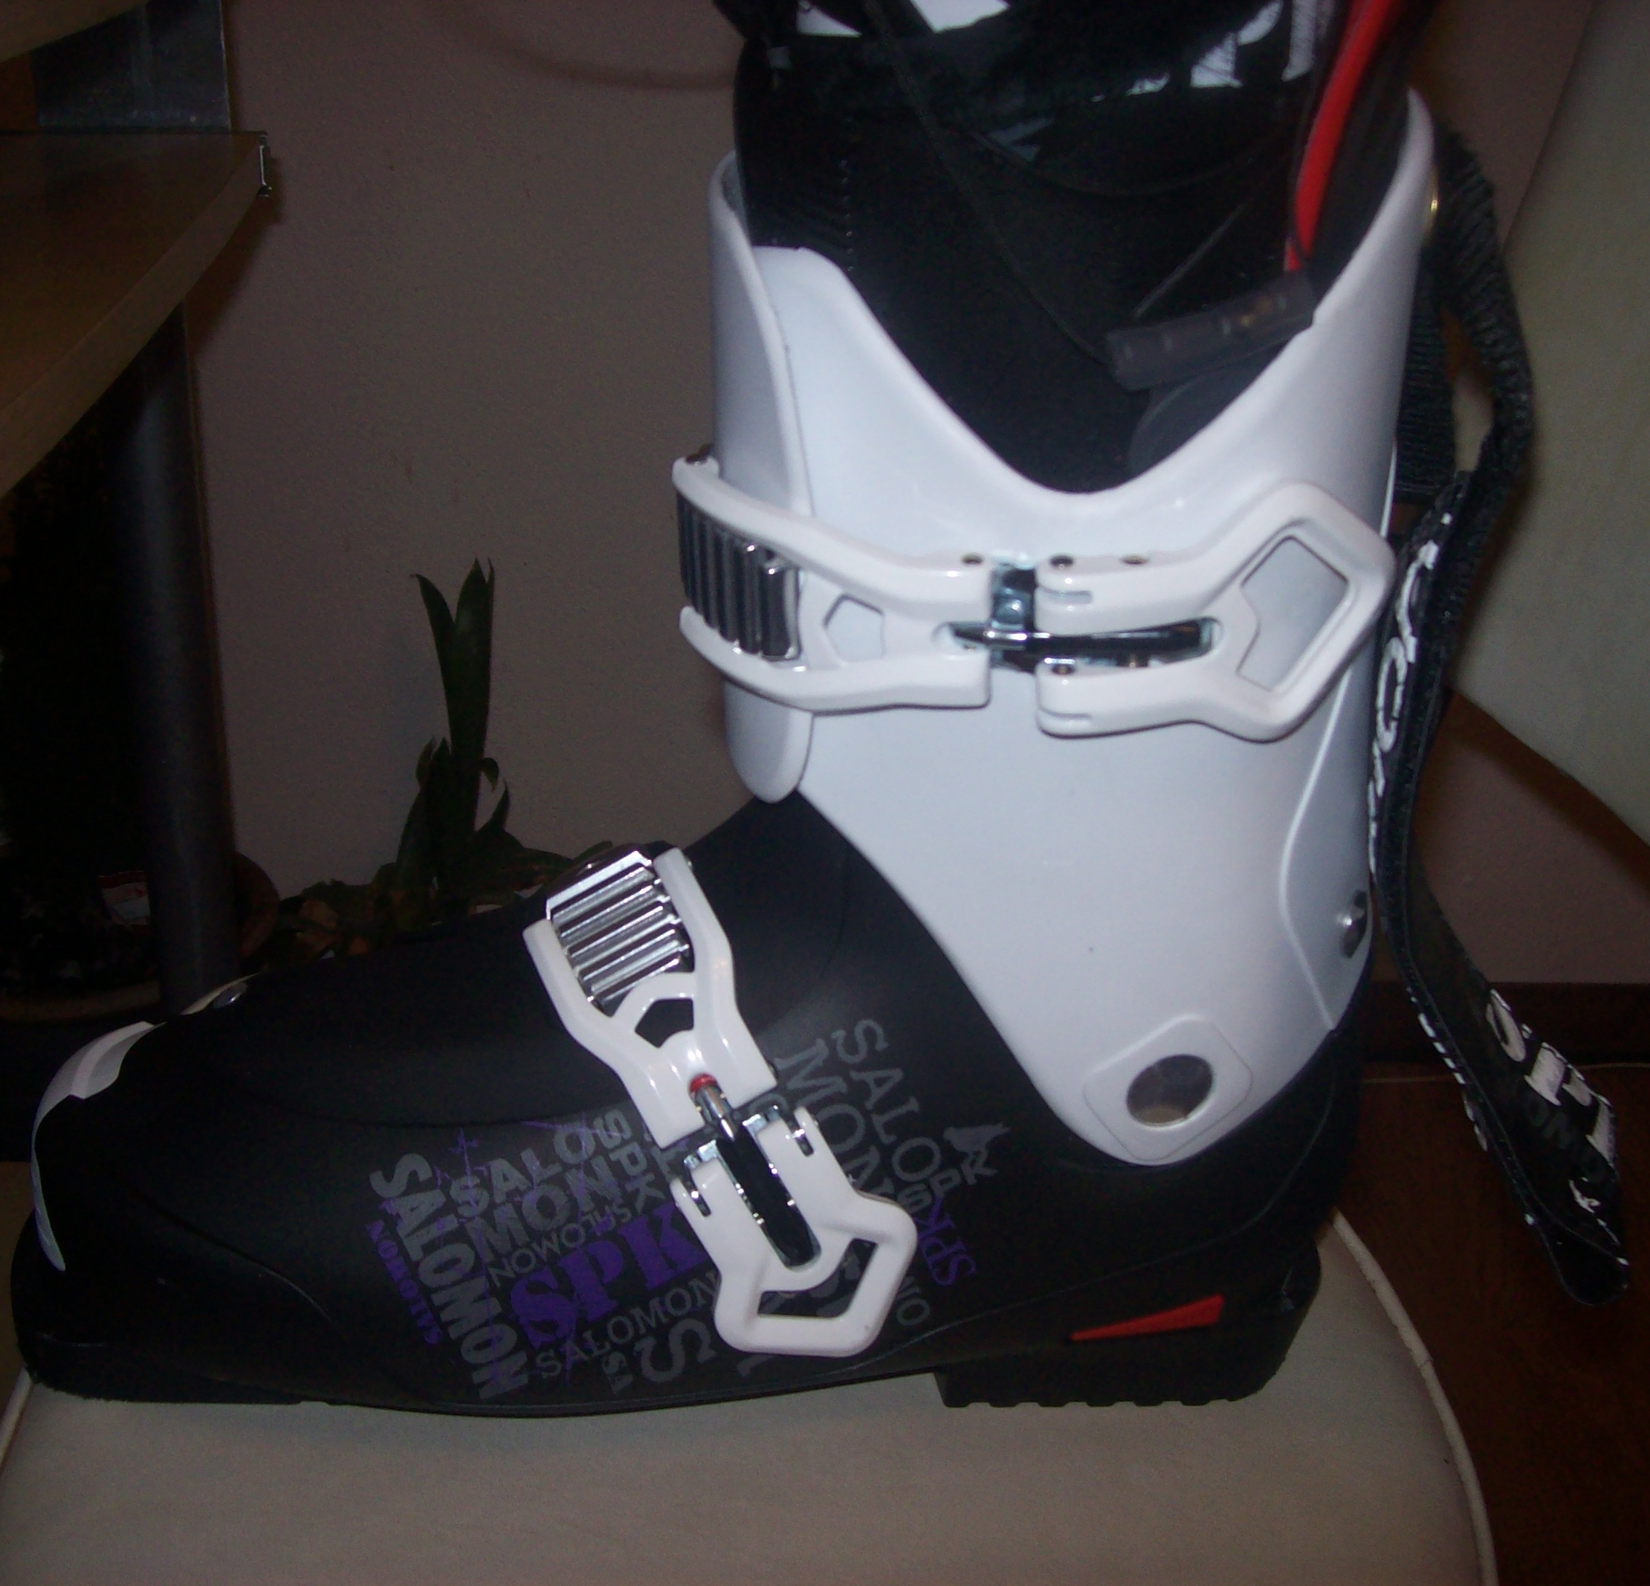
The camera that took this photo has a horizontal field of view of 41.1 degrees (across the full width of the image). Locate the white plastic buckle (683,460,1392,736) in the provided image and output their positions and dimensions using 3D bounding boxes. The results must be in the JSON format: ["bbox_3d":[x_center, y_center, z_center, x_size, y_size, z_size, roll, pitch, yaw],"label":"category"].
[{"bbox_3d":[0.041,-0.040,0.445,0.148,0.055,0.078,1,22,0],"label":"white plastic buckle"}]

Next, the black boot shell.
[{"bbox_3d":[-0.038,0.062,0.518,0.326,0.148,0.115,1,22,-2],"label":"black boot shell"}]

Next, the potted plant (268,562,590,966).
[{"bbox_3d":[-0.233,0.050,1.424,0.210,0.430,0.200,1,22,0],"label":"potted plant"}]

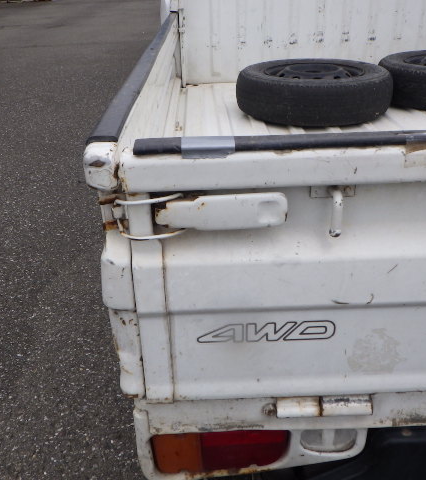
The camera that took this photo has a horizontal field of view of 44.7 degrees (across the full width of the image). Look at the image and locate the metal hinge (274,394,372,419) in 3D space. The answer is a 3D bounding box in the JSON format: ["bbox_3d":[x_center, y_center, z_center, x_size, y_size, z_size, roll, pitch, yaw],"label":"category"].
[{"bbox_3d":[0.130,0.195,0.607,0.112,0.023,0.022,-2,27,-1],"label":"metal hinge"}]

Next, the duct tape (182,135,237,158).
[{"bbox_3d":[-0.004,-0.086,0.483,0.050,0.018,0.031,-2,27,-1],"label":"duct tape"}]

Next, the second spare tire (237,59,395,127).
[{"bbox_3d":[0.353,-0.535,1.838,0.537,0.143,0.537,-2,27,-1],"label":"second spare tire"}]

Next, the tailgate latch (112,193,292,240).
[{"bbox_3d":[-0.011,-0.024,0.503,0.165,0.040,0.034,-2,27,-1],"label":"tailgate latch"}]

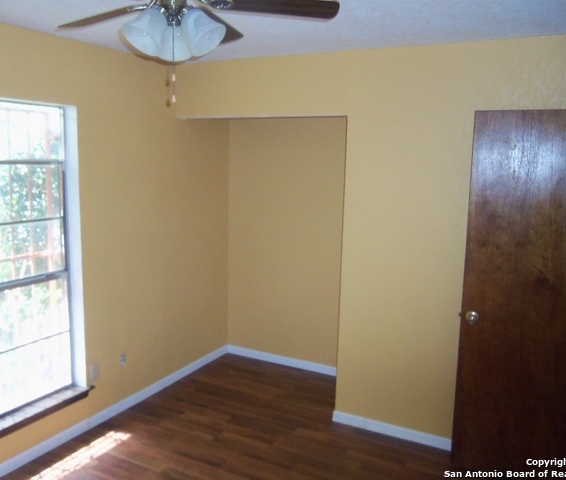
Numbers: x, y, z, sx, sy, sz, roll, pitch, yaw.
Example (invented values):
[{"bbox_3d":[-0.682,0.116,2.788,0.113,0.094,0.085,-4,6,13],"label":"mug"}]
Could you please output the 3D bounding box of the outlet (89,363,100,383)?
[{"bbox_3d":[-1.214,0.859,3.352,0.012,0.115,0.070,5,9,27],"label":"outlet"}]

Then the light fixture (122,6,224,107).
[{"bbox_3d":[-0.344,-0.583,1.621,0.315,0.305,0.305,-1,8,-12],"label":"light fixture"}]

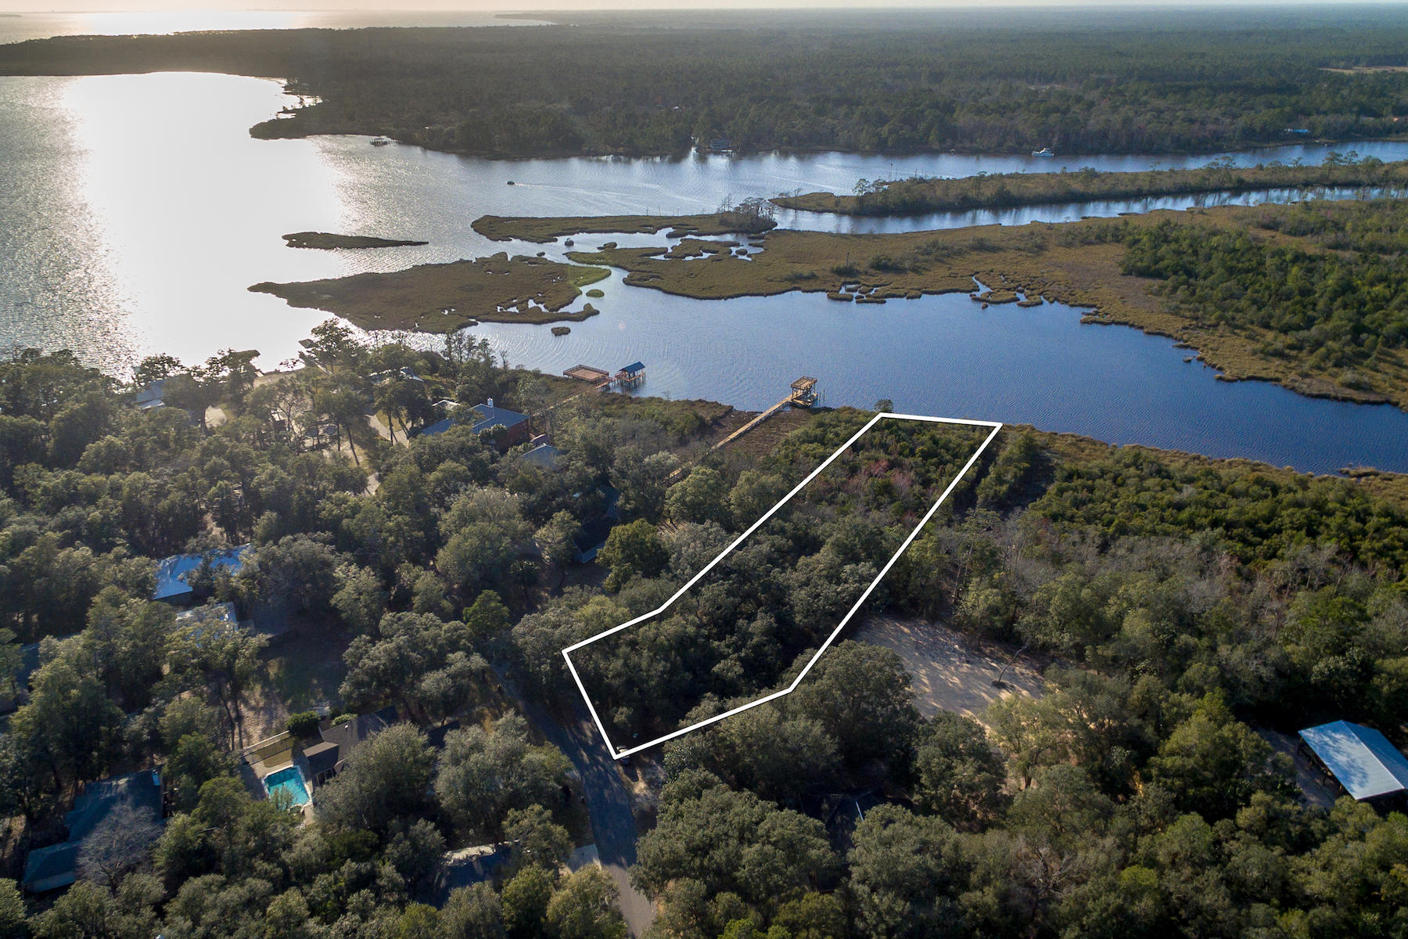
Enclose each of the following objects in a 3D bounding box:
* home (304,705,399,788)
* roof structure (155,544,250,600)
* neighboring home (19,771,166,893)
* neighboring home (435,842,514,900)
[{"bbox_3d":[-61.260,48.660,138.700,17.200,5.000,12.780,-16,34,-24],"label":"home"},{"bbox_3d":[-115.260,22.800,181.660,19.660,6.000,14.250,-12,33,-19],"label":"roof structure"},{"bbox_3d":[-95.680,56.900,124.730,18.180,5.500,16.220,-13,33,-20],"label":"neighboring home"},{"bbox_3d":[-33.350,61.100,117.550,13.270,5.000,9.340,-7,31,-11],"label":"neighboring home"}]

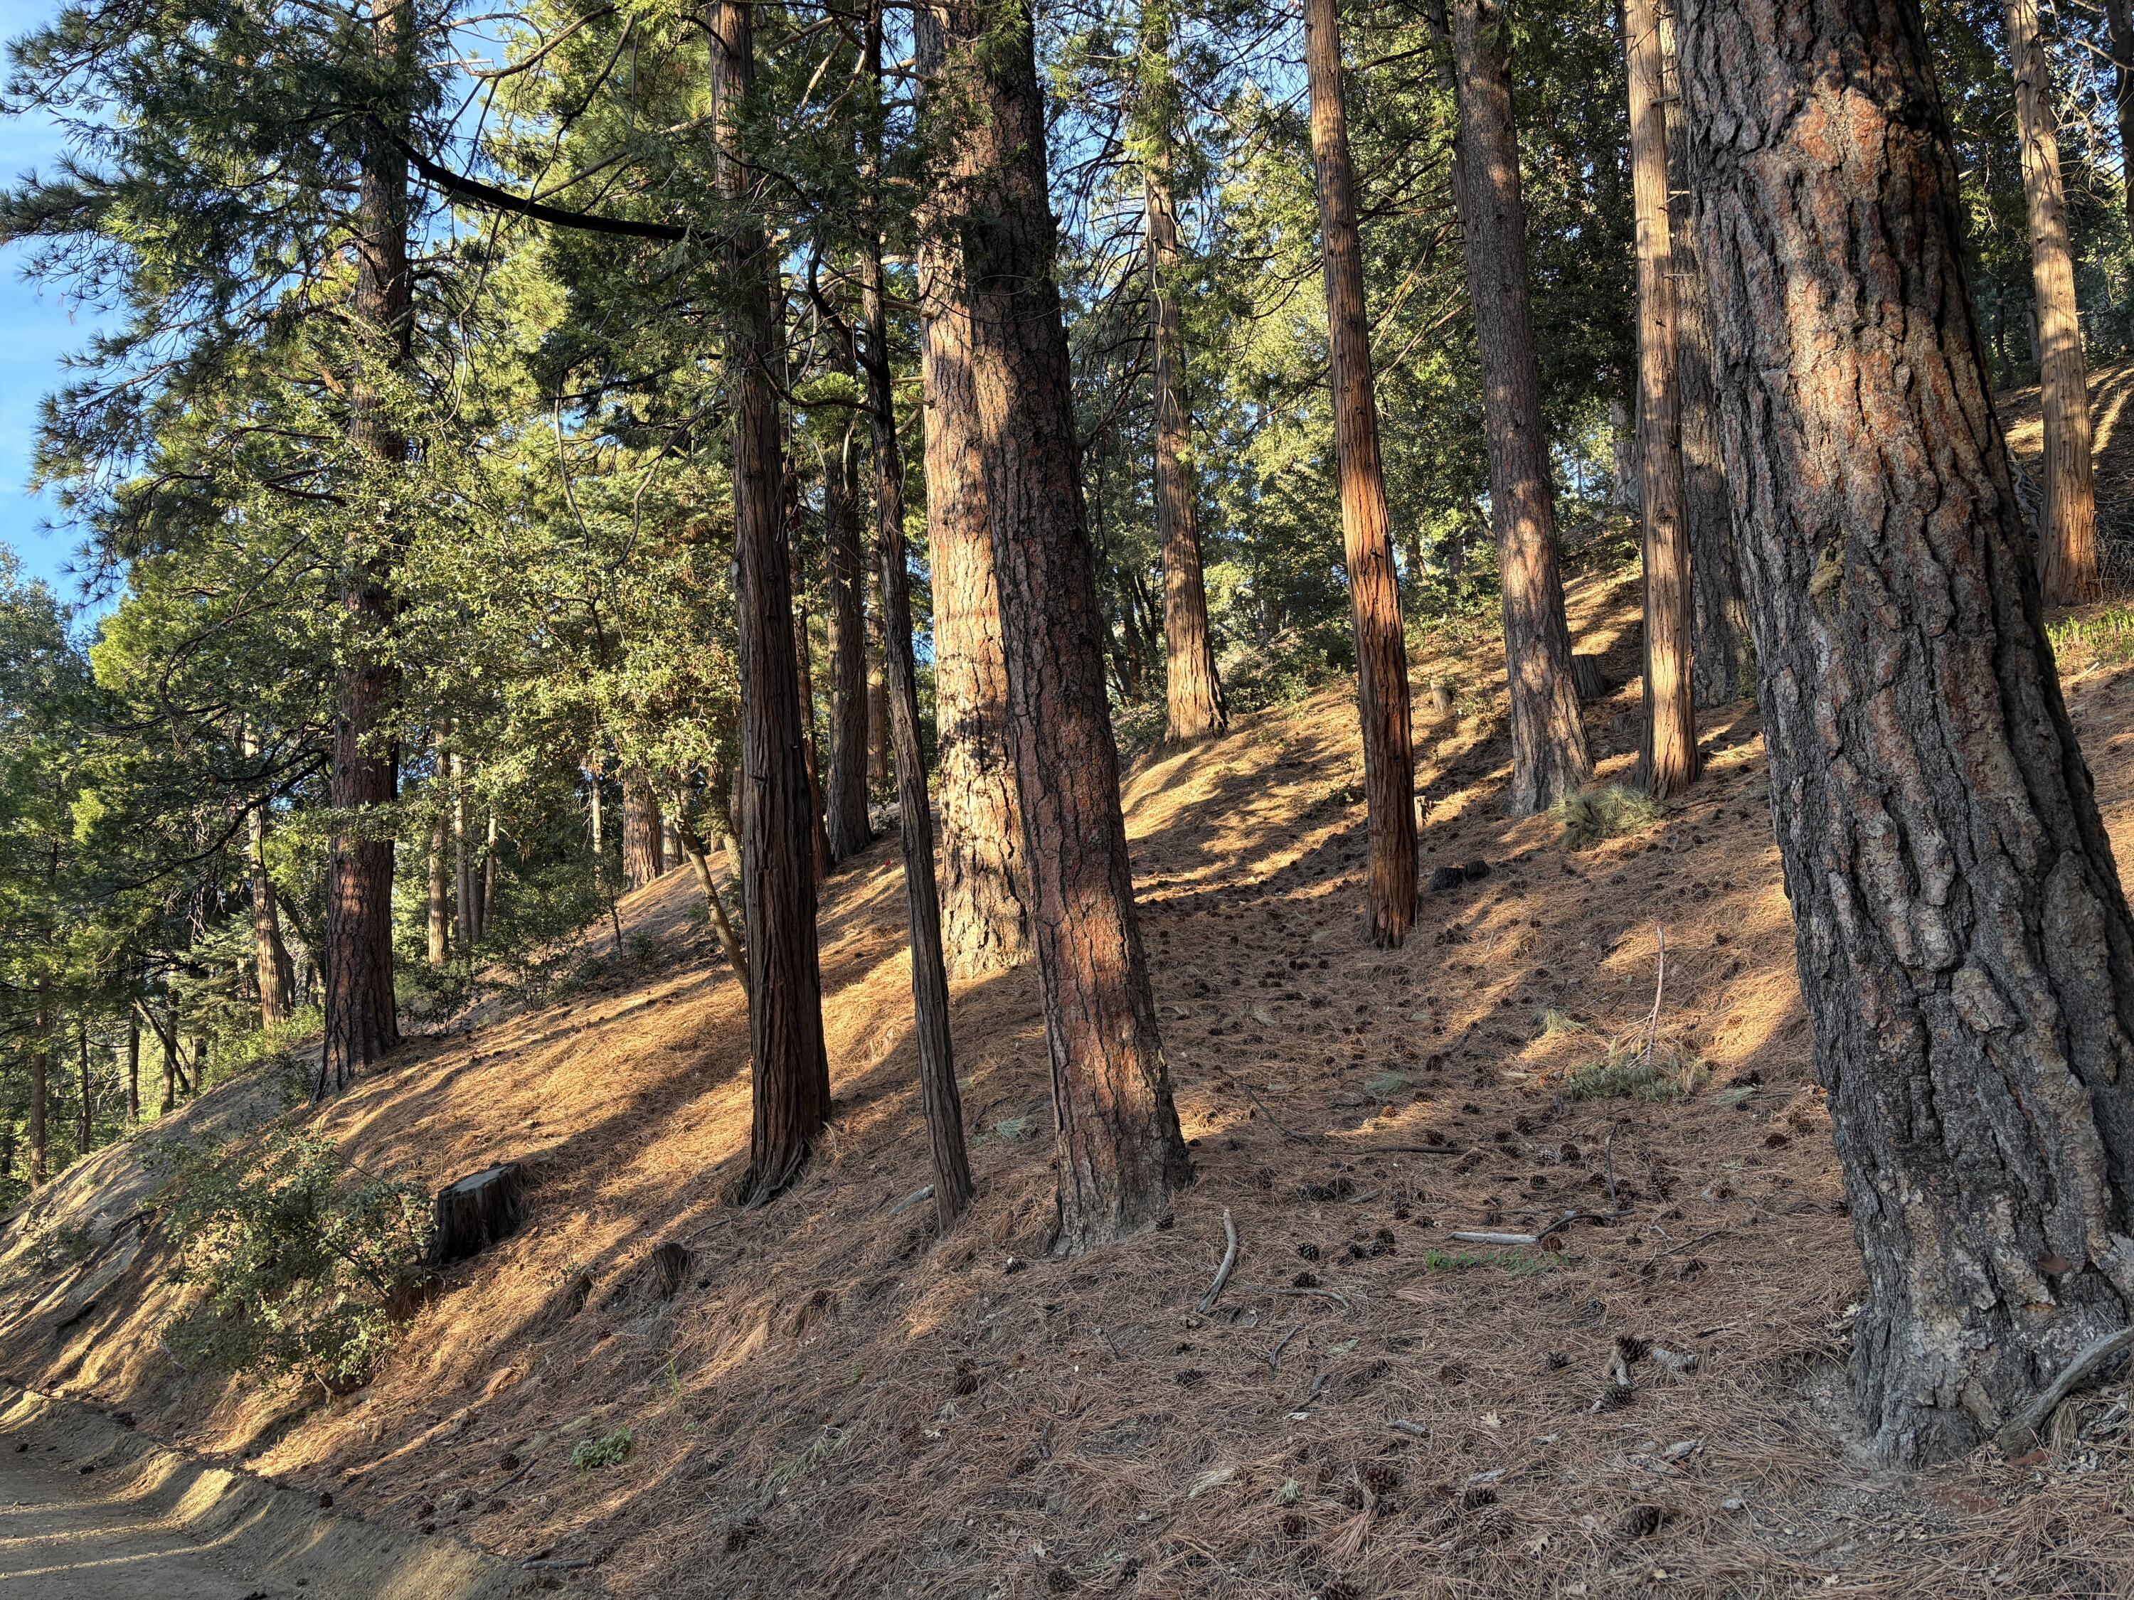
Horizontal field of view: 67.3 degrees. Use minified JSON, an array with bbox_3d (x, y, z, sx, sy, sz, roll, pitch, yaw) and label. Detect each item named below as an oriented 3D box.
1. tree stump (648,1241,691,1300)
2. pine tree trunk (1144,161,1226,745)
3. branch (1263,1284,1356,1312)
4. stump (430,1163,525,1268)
[{"bbox_3d":[-1.836,2.174,7.400,0.180,0.250,0.170,-3,-7,0],"label":"tree stump"},{"bbox_3d":[1.404,-4.337,20.000,0.720,7.300,0.720,-3,-5,0],"label":"pine tree trunk"},{"bbox_3d":[0.831,1.673,5.448,0.080,0.045,0.360,-28,15,-40],"label":"branch"},{"bbox_3d":[-3.268,2.310,8.900,0.490,0.500,0.470,-3,-7,0],"label":"stump"}]

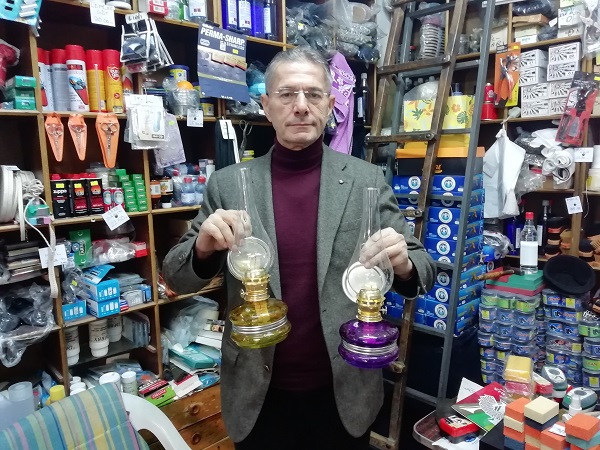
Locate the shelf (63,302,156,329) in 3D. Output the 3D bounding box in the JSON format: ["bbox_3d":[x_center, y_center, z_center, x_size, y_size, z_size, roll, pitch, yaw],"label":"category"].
[{"bbox_3d":[-0.726,0.289,1.627,0.310,0.017,0.250,-9,12,-44],"label":"shelf"}]

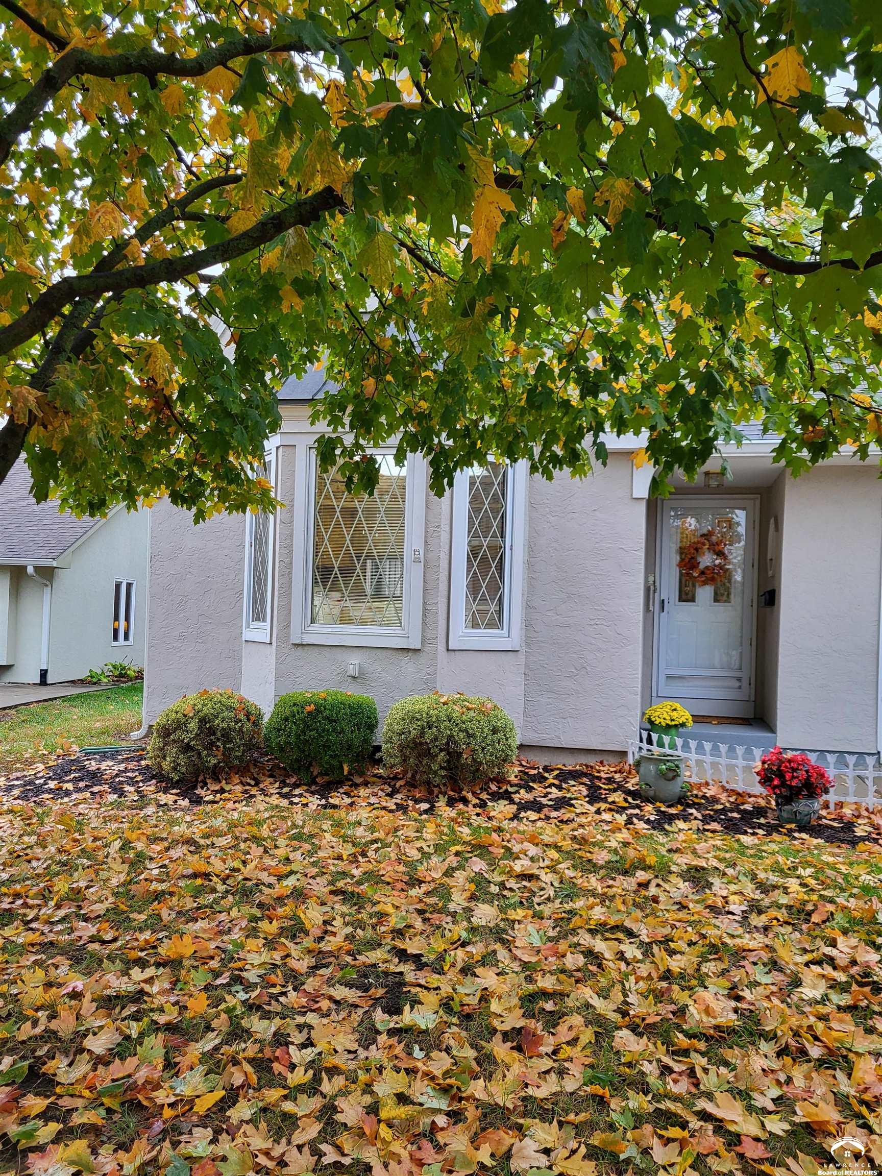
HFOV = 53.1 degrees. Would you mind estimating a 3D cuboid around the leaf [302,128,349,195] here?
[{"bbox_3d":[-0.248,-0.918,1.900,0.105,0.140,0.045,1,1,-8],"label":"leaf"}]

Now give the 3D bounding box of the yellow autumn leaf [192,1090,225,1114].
[{"bbox_3d":[-0.690,1.523,2.620,0.110,0.030,0.060,2,-1,-37],"label":"yellow autumn leaf"}]

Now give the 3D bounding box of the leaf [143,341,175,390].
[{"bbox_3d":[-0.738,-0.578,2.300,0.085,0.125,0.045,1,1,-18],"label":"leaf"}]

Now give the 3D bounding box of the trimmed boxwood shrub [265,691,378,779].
[{"bbox_3d":[-1.014,1.227,7.500,0.940,0.720,0.920,1,1,8],"label":"trimmed boxwood shrub"}]

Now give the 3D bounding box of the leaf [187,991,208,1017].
[{"bbox_3d":[-0.882,1.506,3.200,0.080,0.045,0.090,2,0,0],"label":"leaf"}]

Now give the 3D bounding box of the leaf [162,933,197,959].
[{"bbox_3d":[-1.099,1.499,3.700,0.140,0.050,0.120,2,0,0],"label":"leaf"}]

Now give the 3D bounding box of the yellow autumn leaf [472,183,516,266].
[{"bbox_3d":[0.090,-0.617,1.500,0.080,0.140,0.035,2,0,0],"label":"yellow autumn leaf"}]

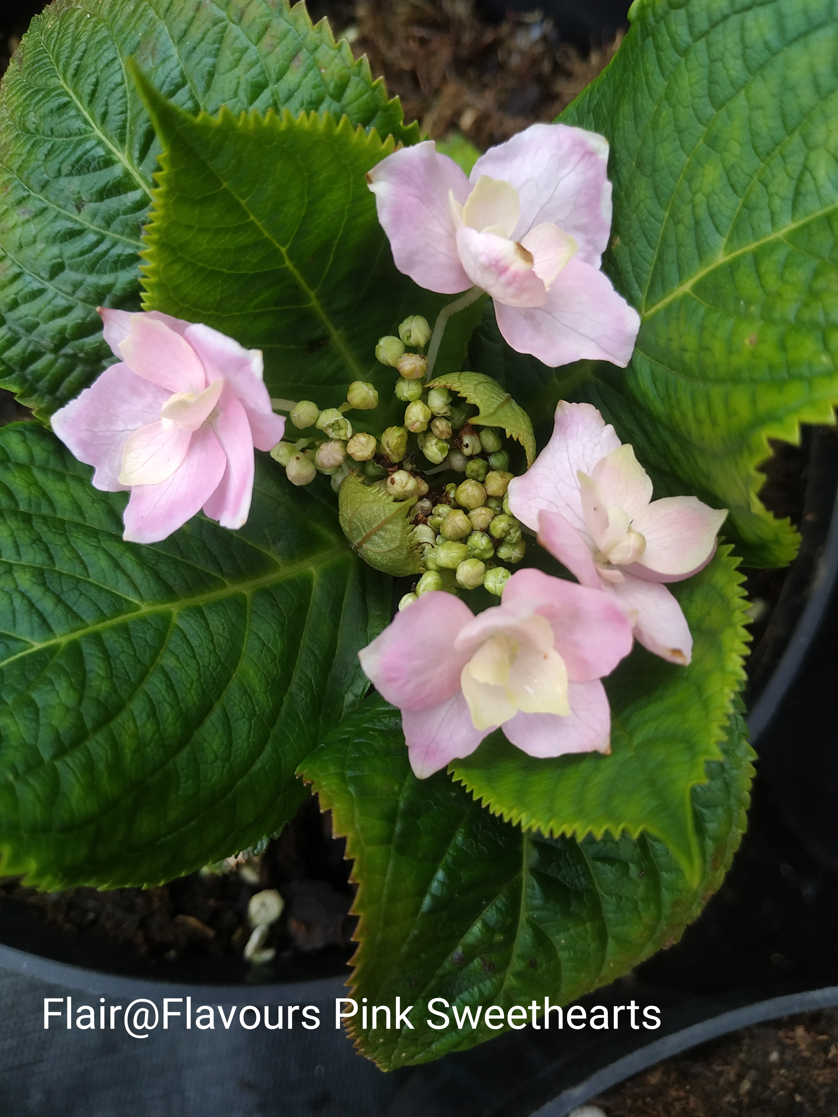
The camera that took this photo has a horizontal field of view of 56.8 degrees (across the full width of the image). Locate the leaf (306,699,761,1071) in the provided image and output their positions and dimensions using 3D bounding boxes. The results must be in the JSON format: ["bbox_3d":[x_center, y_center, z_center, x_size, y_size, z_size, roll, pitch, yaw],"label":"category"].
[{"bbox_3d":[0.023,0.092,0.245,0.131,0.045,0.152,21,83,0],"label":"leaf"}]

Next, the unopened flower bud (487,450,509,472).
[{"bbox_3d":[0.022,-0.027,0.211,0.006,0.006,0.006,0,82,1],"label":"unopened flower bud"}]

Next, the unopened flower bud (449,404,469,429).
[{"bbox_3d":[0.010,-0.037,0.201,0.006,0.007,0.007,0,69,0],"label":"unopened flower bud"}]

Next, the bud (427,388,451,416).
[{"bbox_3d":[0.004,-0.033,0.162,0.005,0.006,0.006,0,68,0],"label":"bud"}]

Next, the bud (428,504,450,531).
[{"bbox_3d":[0.005,-0.009,0.169,0.006,0.006,0.006,1,81,-3],"label":"bud"}]

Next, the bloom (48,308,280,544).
[{"bbox_3d":[-0.051,-0.027,0.157,0.046,0.022,0.046,0,90,9],"label":"bloom"}]

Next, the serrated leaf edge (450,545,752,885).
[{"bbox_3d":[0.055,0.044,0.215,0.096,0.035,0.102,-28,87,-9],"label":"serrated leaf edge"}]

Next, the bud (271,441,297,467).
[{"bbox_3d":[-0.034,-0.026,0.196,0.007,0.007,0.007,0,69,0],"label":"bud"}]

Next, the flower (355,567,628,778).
[{"bbox_3d":[0.015,0.023,0.155,0.053,0.024,0.043,1,105,3],"label":"flower"}]

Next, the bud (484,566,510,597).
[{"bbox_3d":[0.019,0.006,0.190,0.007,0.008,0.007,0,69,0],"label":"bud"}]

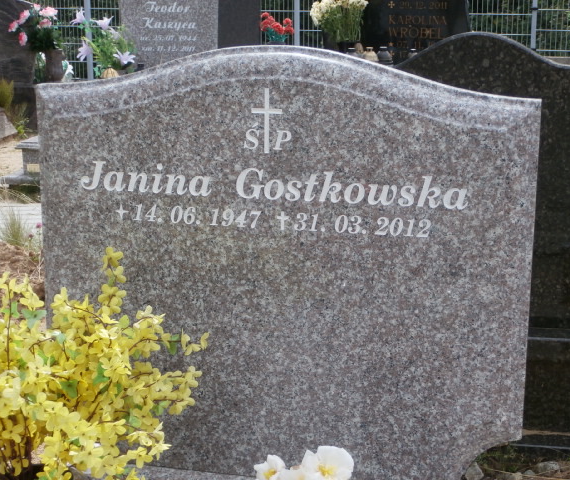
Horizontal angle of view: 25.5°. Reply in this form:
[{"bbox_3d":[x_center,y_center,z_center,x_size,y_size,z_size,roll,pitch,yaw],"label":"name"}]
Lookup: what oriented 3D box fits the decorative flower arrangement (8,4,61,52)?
[{"bbox_3d":[-2.061,-1.730,10.300,0.420,0.390,0.360,4,15,14],"label":"decorative flower arrangement"}]

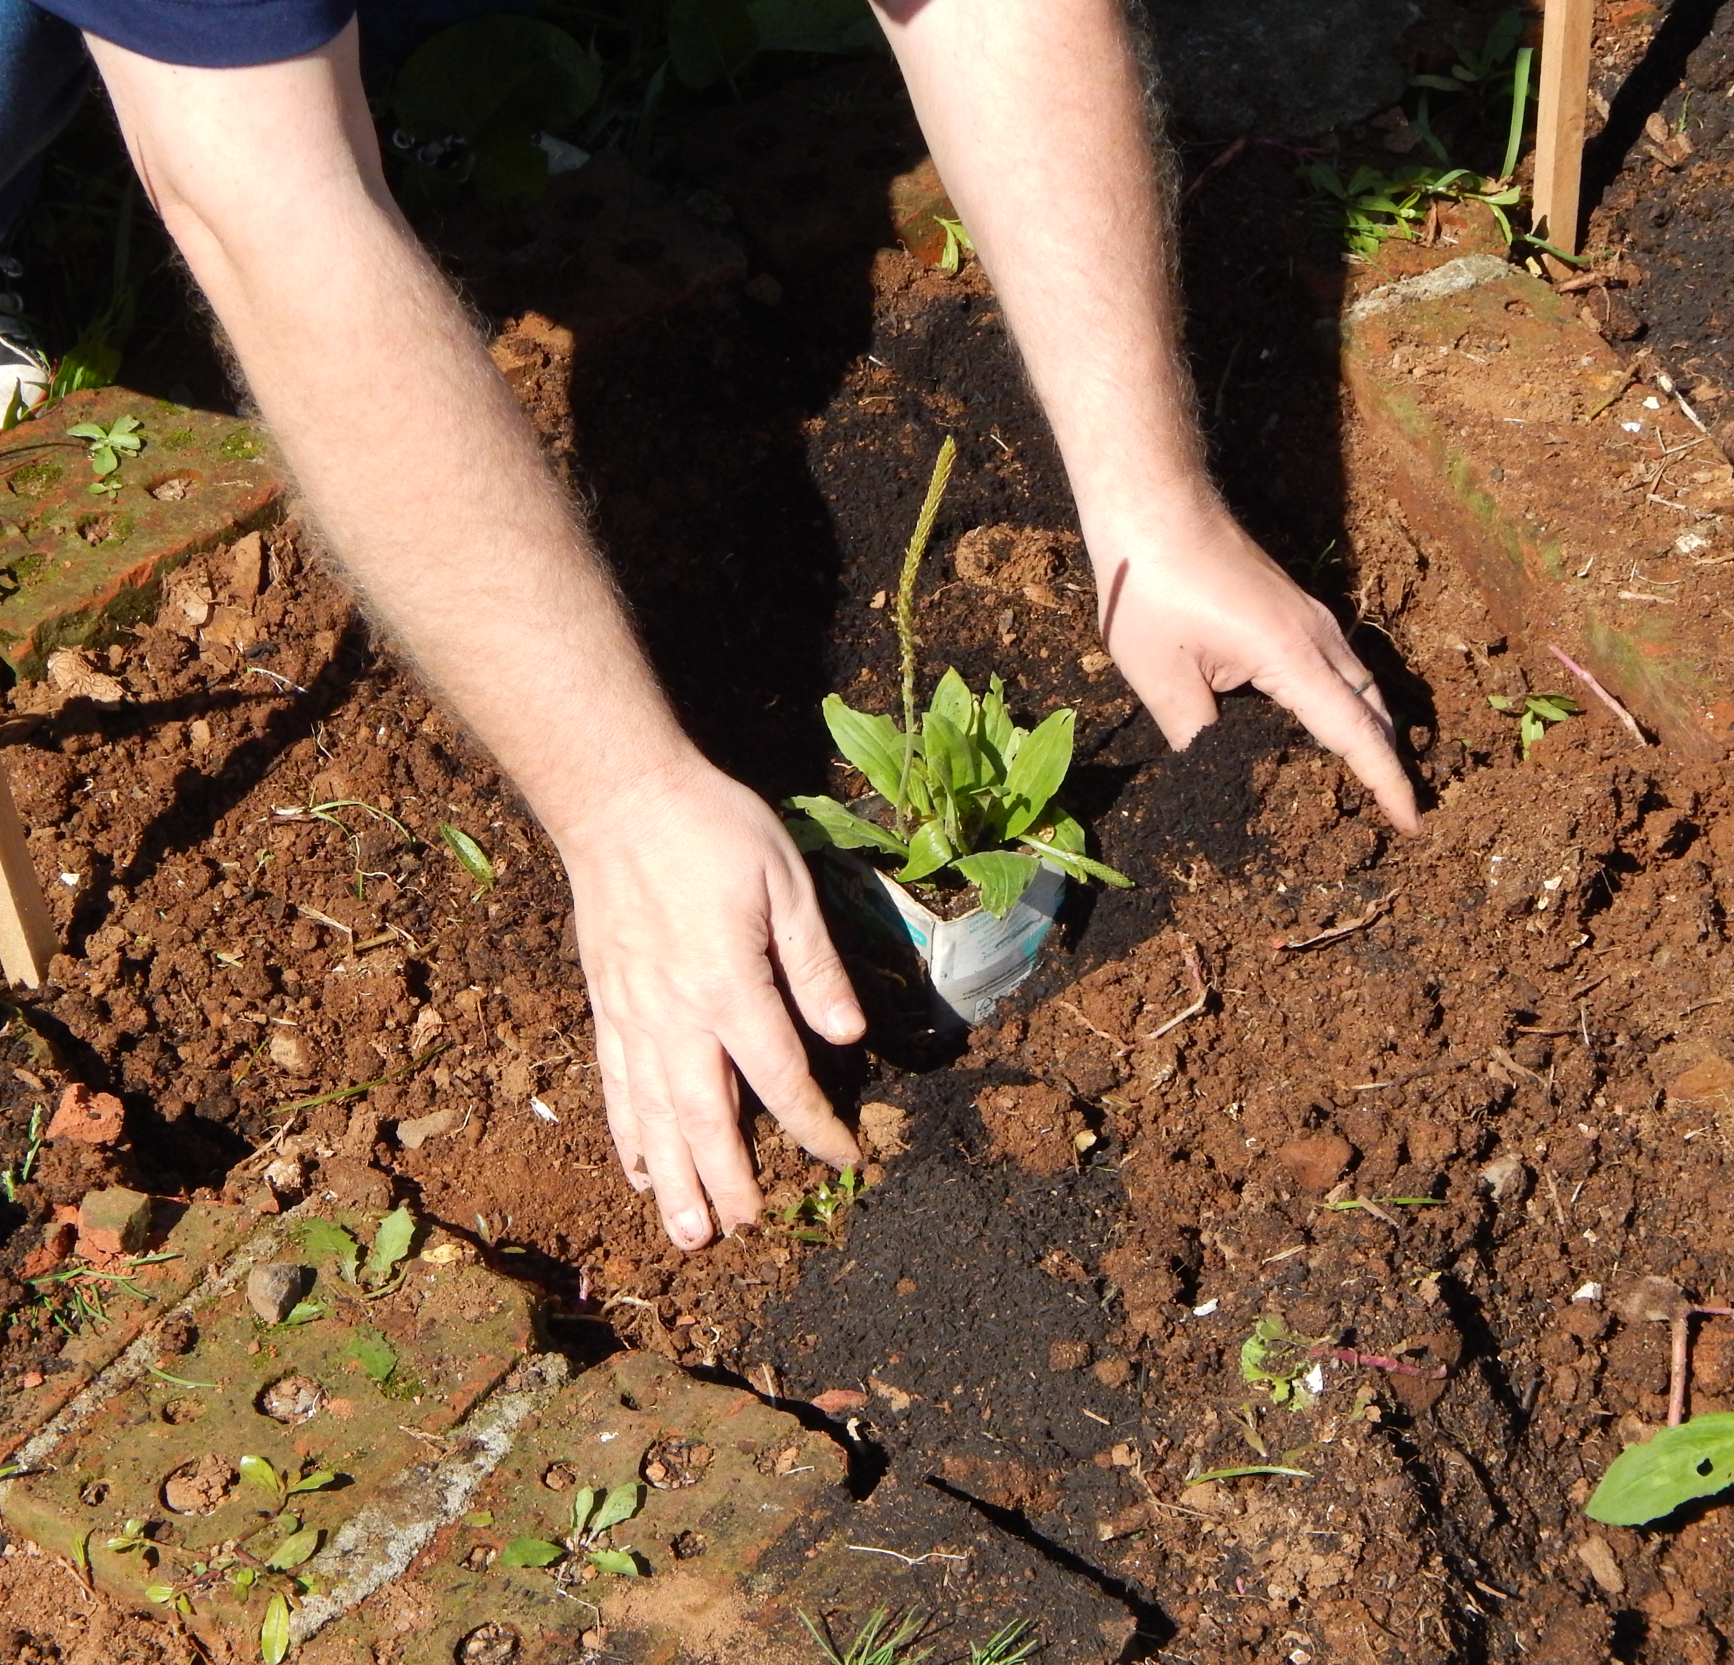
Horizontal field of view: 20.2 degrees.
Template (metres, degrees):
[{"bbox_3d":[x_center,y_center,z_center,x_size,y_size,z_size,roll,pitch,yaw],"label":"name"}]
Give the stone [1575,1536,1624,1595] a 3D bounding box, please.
[{"bbox_3d":[0.274,0.274,1.820,0.011,0.009,0.026,-21,45,-22],"label":"stone"}]

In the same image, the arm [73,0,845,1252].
[{"bbox_3d":[-0.164,-0.088,2.005,0.140,0.130,0.550,-23,81,-3],"label":"arm"}]

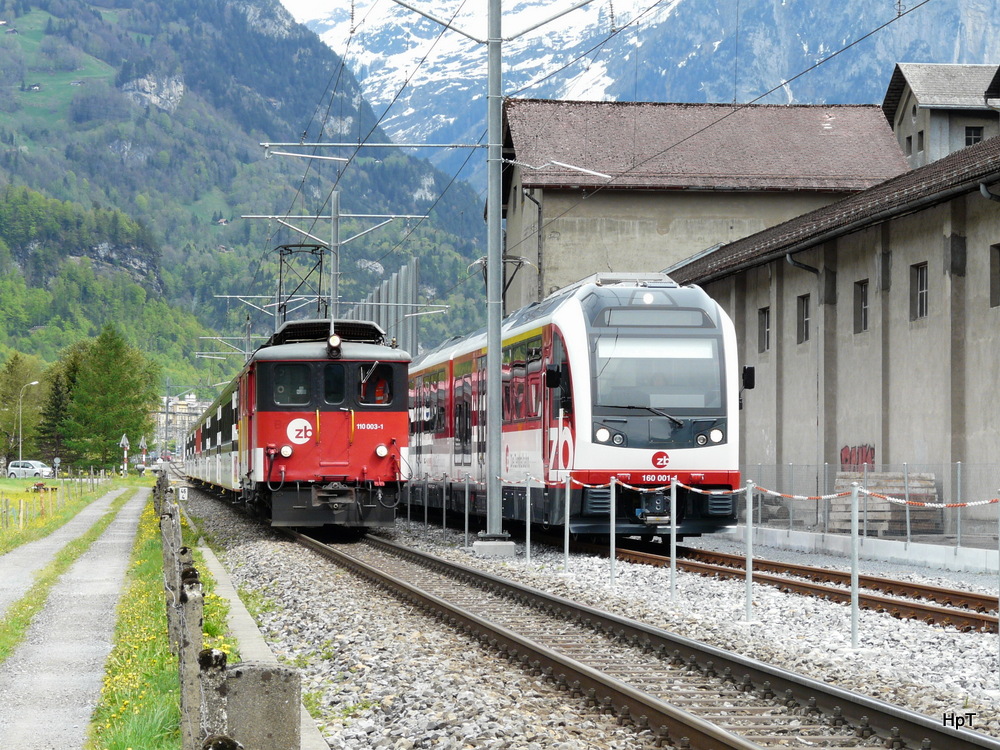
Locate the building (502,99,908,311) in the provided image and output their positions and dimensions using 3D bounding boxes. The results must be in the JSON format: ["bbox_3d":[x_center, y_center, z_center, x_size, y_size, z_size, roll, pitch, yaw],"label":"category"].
[{"bbox_3d":[6.350,-2.500,102.000,12.600,13.200,13.000,0,-2,-6],"label":"building"}]

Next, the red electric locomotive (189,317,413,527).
[{"bbox_3d":[-3.720,1.060,61.100,2.680,3.860,14.600,0,-2,-6],"label":"red electric locomotive"}]

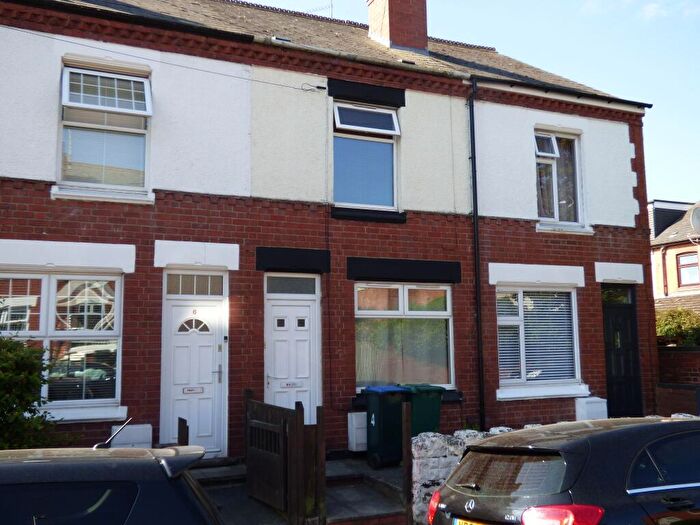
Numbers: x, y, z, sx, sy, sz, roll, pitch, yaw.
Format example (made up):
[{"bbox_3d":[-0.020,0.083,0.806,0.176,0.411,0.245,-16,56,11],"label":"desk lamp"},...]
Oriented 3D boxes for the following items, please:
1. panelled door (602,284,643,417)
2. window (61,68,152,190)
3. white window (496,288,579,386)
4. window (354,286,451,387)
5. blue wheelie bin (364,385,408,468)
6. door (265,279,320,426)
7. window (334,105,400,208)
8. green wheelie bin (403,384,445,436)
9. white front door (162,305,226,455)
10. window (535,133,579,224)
[{"bbox_3d":[4.748,1.594,11.712,0.850,2.455,0.090,2,-7,-24],"label":"panelled door"},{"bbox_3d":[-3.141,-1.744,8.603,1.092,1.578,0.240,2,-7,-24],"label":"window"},{"bbox_3d":[3.084,1.199,11.033,1.650,1.617,0.100,2,-7,-24],"label":"white window"},{"bbox_3d":[0.808,1.116,10.040,1.660,1.600,0.100,2,-7,-24],"label":"window"},{"bbox_3d":[0.539,2.230,9.176,0.530,1.040,0.480,2,-7,-24],"label":"blue wheelie bin"},{"bbox_3d":[-0.803,1.373,9.292,0.840,2.450,0.090,2,-7,-24],"label":"door"},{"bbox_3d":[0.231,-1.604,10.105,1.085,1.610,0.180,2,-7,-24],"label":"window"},{"bbox_3d":[1.004,2.270,9.520,0.530,1.040,0.480,2,-7,-24],"label":"green wheelie bin"},{"bbox_3d":[-2.040,1.514,8.729,0.835,2.053,0.090,2,-7,-24],"label":"white front door"},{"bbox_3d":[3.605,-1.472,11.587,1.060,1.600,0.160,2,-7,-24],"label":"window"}]

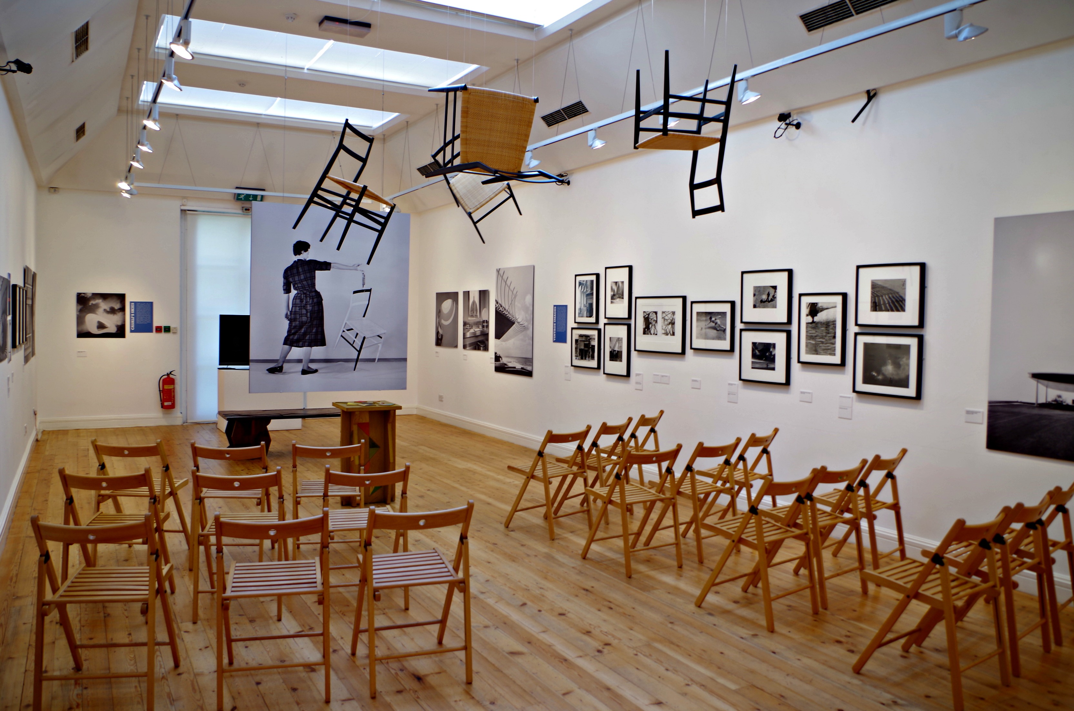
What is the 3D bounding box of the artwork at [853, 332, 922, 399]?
[{"bbox_3d":[2.340,0.065,5.371,0.030,0.420,0.505,-1,3,-30],"label":"artwork"}]

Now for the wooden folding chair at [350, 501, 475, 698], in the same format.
[{"bbox_3d":[-0.551,0.980,3.492,0.432,0.775,0.505,0,3,-22],"label":"wooden folding chair"}]

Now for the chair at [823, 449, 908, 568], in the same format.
[{"bbox_3d":[1.981,0.954,4.986,0.500,0.770,0.435,4,4,45],"label":"chair"}]

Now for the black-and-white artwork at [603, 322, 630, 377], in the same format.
[{"bbox_3d":[0.802,-0.056,8.030,0.030,0.526,0.414,-1,3,-30],"label":"black-and-white artwork"}]

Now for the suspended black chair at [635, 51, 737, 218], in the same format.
[{"bbox_3d":[0.844,-1.250,4.656,0.465,0.830,0.415,3,2,-17],"label":"suspended black chair"}]

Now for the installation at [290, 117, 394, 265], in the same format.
[{"bbox_3d":[-1.251,-1.129,5.564,0.450,0.830,0.410,26,1,21],"label":"installation"}]

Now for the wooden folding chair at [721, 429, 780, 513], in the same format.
[{"bbox_3d":[1.451,0.903,5.824,0.500,0.770,0.435,3,4,39],"label":"wooden folding chair"}]

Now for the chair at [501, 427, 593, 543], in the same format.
[{"bbox_3d":[0.087,0.887,5.873,0.505,0.775,0.432,3,3,45],"label":"chair"}]

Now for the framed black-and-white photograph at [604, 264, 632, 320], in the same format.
[{"bbox_3d":[0.804,-0.622,7.971,0.030,0.517,0.410,-1,3,-30],"label":"framed black-and-white photograph"}]

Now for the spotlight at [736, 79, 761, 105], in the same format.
[{"bbox_3d":[1.331,-1.651,5.040,0.140,0.145,0.120,1,3,2],"label":"spotlight"}]

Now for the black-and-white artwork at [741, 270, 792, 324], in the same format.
[{"bbox_3d":[1.797,-0.458,6.329,0.030,0.420,0.510,-1,3,-30],"label":"black-and-white artwork"}]

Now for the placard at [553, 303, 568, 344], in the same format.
[{"bbox_3d":[0.255,-0.346,8.907,0.012,0.415,0.280,-1,3,-30],"label":"placard"}]

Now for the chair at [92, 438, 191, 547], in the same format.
[{"bbox_3d":[-2.451,0.879,5.008,0.435,0.770,0.500,1,3,1],"label":"chair"}]

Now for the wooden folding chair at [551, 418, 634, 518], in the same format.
[{"bbox_3d":[0.449,0.864,6.289,0.500,0.770,0.435,3,3,34],"label":"wooden folding chair"}]

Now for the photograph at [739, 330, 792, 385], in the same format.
[{"bbox_3d":[1.816,0.006,6.412,0.030,0.422,0.510,-1,3,-30],"label":"photograph"}]

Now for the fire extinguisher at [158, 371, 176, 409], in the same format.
[{"bbox_3d":[-4.950,0.457,10.774,0.200,0.530,0.170,-1,3,-30],"label":"fire extinguisher"}]

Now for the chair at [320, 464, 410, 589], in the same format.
[{"bbox_3d":[-0.922,0.934,4.361,0.435,0.770,0.500,0,3,-14],"label":"chair"}]

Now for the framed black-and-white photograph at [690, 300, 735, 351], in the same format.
[{"bbox_3d":[1.491,-0.248,6.834,0.030,0.422,0.510,-1,3,-30],"label":"framed black-and-white photograph"}]

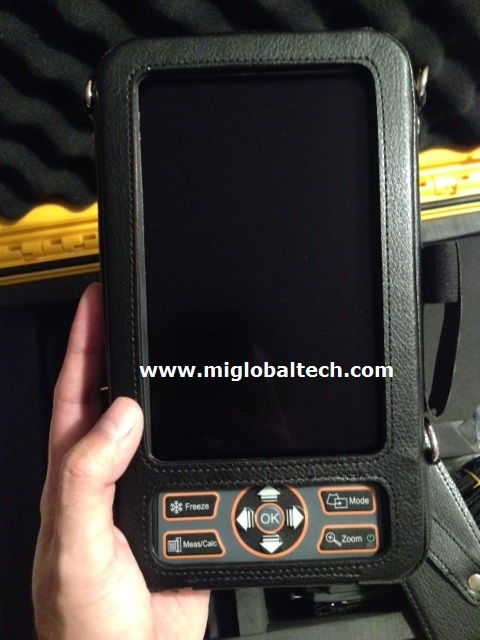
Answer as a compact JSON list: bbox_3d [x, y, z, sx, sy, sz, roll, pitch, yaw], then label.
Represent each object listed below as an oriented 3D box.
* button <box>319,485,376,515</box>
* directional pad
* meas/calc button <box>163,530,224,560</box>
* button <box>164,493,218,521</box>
[{"bbox_3d":[0.044,0.075,0.252,0.024,0.004,0.012,-2,90,0],"label":"button"},{"bbox_3d":[0.012,0.083,0.252,0.032,0.004,0.032,-2,90,0],"label":"directional pad"},{"bbox_3d":[-0.019,0.093,0.252,0.025,0.004,0.011,-2,90,0],"label":"meas/calc button"},{"bbox_3d":[-0.020,0.077,0.252,0.023,0.004,0.011,-2,90,0],"label":"button"}]

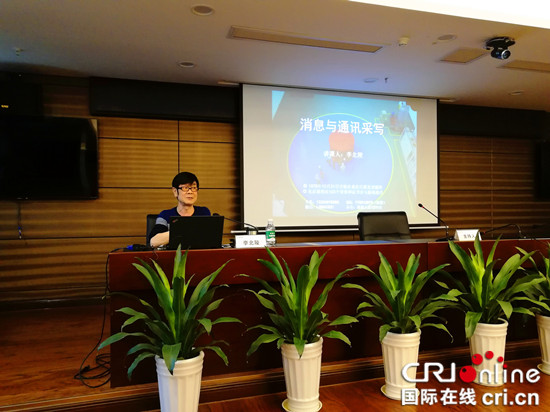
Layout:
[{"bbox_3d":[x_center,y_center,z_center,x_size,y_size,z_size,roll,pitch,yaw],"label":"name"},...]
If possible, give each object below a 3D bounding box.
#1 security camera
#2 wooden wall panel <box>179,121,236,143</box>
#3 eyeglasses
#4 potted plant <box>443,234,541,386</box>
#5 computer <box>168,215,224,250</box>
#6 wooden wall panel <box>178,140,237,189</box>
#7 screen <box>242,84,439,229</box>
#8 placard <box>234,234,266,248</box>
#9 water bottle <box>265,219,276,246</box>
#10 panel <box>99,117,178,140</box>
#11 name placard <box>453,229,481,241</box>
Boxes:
[{"bbox_3d":[1.862,-1.299,3.572,0.220,0.165,0.190,0,0,-12],"label":"security camera"},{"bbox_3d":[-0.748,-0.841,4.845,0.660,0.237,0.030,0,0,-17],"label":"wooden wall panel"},{"bbox_3d":[-0.617,-0.115,2.980,0.140,0.045,0.130,0,0,-30],"label":"eyeglasses"},{"bbox_3d":[1.487,0.723,2.939,0.670,0.970,0.660,0,0,-17],"label":"potted plant"},{"bbox_3d":[-0.509,0.168,2.747,0.325,0.210,0.270,0,0,-17],"label":"computer"},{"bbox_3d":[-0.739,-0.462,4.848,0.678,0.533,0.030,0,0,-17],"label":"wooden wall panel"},{"bbox_3d":[0.897,-0.566,5.271,2.650,1.660,0.050,0,0,-17],"label":"screen"},{"bbox_3d":[-0.157,0.231,2.776,0.198,0.083,0.070,0,0,-17],"label":"placard"},{"bbox_3d":[-0.033,0.181,2.850,0.063,0.182,0.063,0,0,-17],"label":"water bottle"},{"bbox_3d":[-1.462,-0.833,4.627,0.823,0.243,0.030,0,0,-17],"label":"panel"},{"bbox_3d":[1.488,0.224,3.278,0.205,0.085,0.070,0,0,-17],"label":"name placard"}]

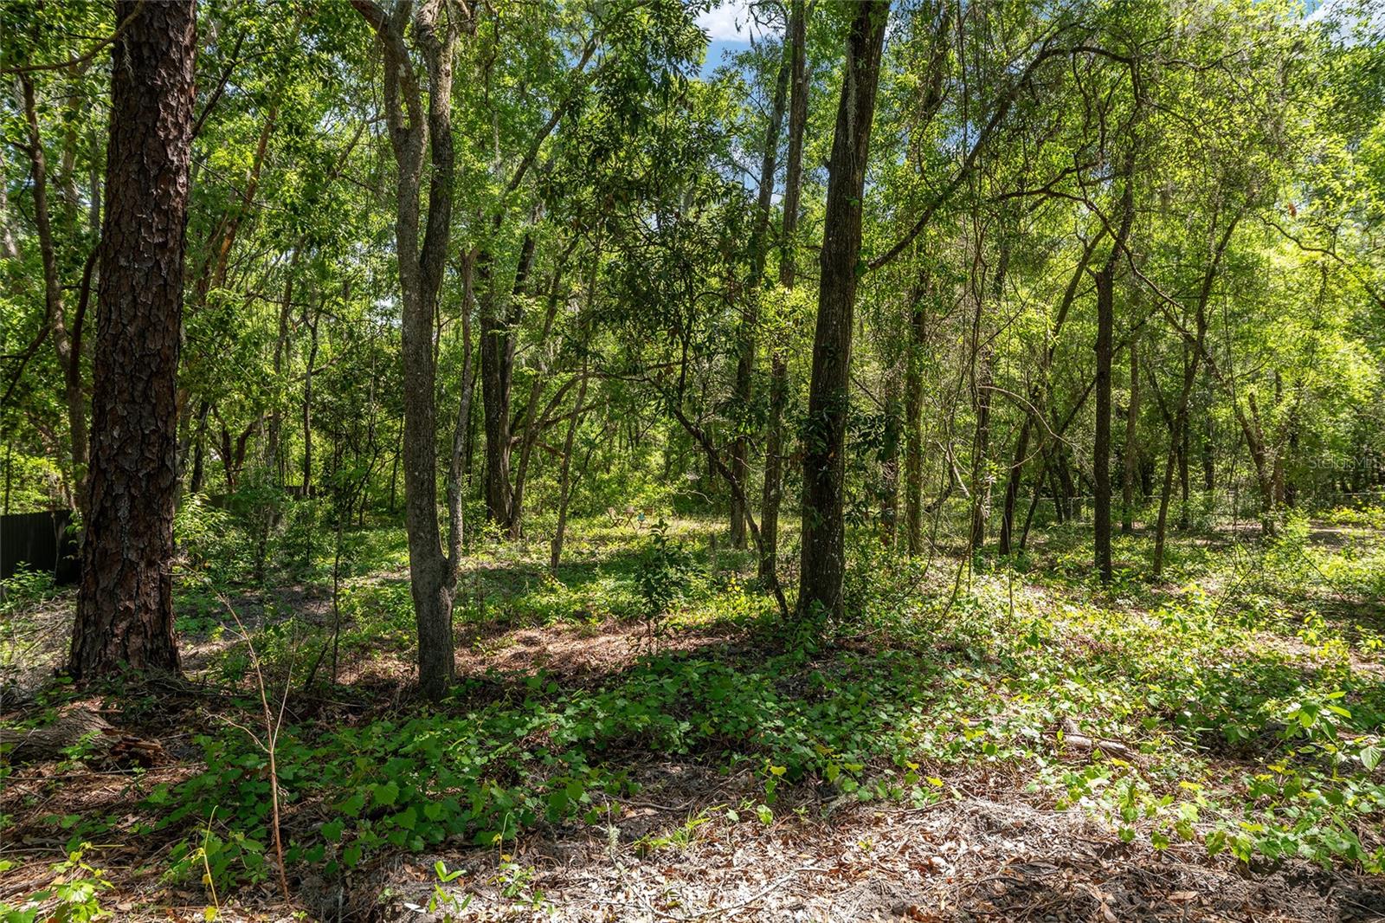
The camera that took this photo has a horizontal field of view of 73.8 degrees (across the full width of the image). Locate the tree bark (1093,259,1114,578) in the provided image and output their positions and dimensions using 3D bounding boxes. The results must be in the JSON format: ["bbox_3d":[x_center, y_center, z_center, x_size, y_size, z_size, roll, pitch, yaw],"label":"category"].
[{"bbox_3d":[5.888,-0.557,13.200,0.300,4.547,0.300,0,0,0],"label":"tree bark"}]

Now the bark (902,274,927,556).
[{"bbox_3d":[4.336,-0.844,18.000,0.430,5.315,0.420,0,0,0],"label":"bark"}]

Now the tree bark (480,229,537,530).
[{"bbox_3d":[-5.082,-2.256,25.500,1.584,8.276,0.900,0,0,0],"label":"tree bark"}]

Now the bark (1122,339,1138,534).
[{"bbox_3d":[12.092,-0.777,25.500,0.440,5.497,0.420,0,0,0],"label":"bark"}]

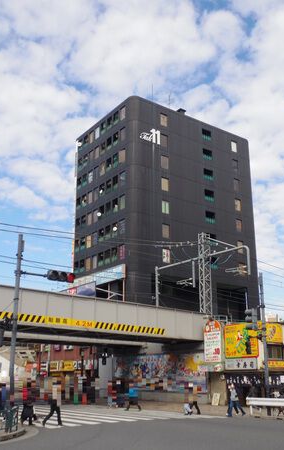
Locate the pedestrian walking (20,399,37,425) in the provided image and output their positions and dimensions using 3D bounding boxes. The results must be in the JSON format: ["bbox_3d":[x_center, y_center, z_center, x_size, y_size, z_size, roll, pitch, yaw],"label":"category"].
[{"bbox_3d":[-4.399,6.931,18.254,0.580,1.640,0.500,15,-23,-36],"label":"pedestrian walking"}]

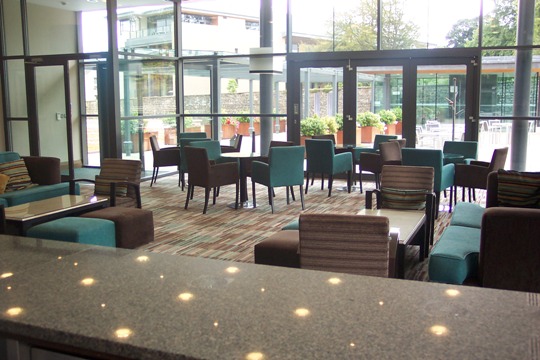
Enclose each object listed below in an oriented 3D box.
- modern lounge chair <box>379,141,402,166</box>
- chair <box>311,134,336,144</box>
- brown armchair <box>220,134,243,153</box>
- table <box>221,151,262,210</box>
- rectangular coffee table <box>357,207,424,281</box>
[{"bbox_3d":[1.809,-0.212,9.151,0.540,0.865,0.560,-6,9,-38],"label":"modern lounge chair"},{"bbox_3d":[1.113,-0.330,10.083,0.540,0.865,0.560,-6,10,-39],"label":"chair"},{"bbox_3d":[-0.802,-0.399,10.688,0.560,0.865,0.540,-2,8,-14],"label":"brown armchair"},{"bbox_3d":[-0.385,0.003,8.283,0.630,0.740,0.630,0,8,0],"label":"table"},{"bbox_3d":[0.903,0.582,4.726,0.600,0.450,1.200,3,8,22],"label":"rectangular coffee table"}]

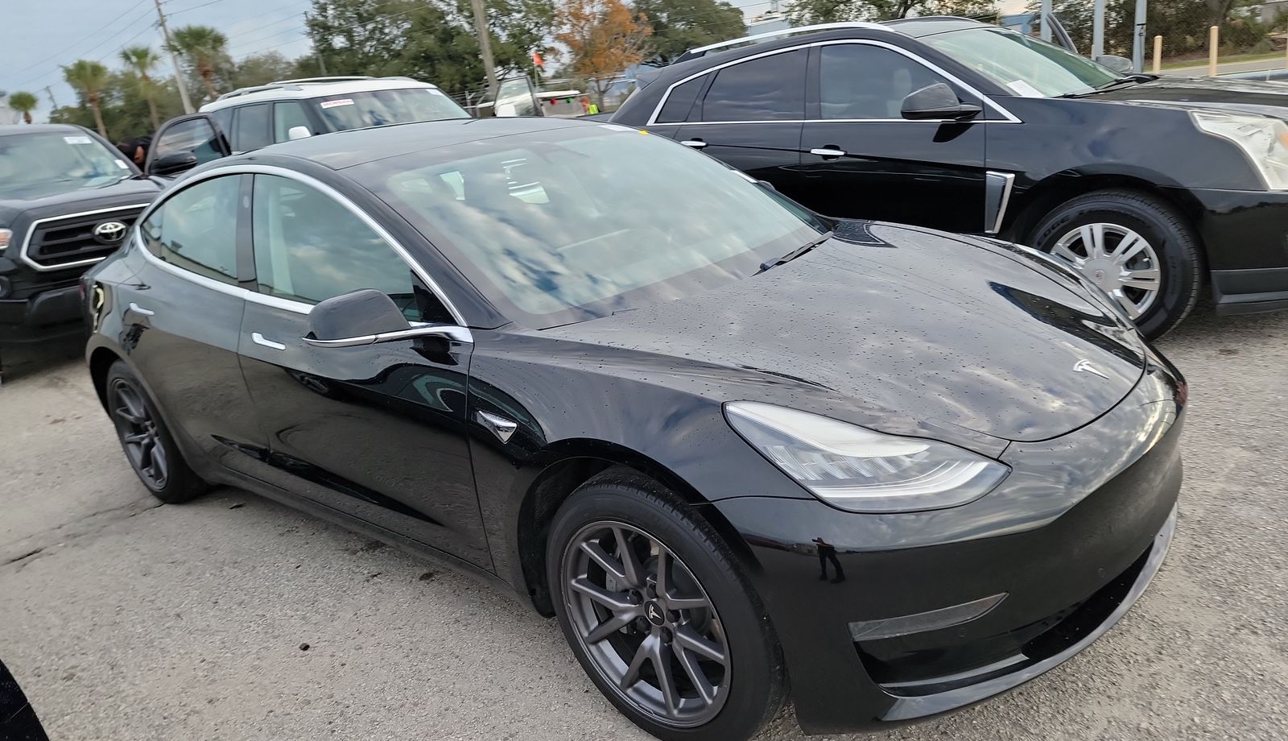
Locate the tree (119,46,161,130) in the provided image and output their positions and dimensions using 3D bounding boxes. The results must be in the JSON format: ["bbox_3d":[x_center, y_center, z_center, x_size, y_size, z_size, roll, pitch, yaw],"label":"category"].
[{"bbox_3d":[-27.791,-14.845,51.101,2.600,6.954,2.600,-16,19,-24],"label":"tree"}]

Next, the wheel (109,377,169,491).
[{"bbox_3d":[-2.099,0.251,3.895,0.490,0.490,0.200,7,22,41],"label":"wheel"}]

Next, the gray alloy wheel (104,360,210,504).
[{"bbox_3d":[-2.119,0.245,3.949,0.665,0.665,0.235,8,23,40],"label":"gray alloy wheel"}]

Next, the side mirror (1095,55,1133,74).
[{"bbox_3d":[2.997,-1.935,5.695,0.270,0.190,0.170,-13,18,-18],"label":"side mirror"}]

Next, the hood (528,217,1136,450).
[{"bbox_3d":[0.656,-0.138,2.327,1.130,0.220,1.460,18,28,37],"label":"hood"}]

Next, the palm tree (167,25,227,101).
[{"bbox_3d":[-22.965,-14.074,48.035,3.000,8.420,3.000,-7,16,0],"label":"palm tree"}]

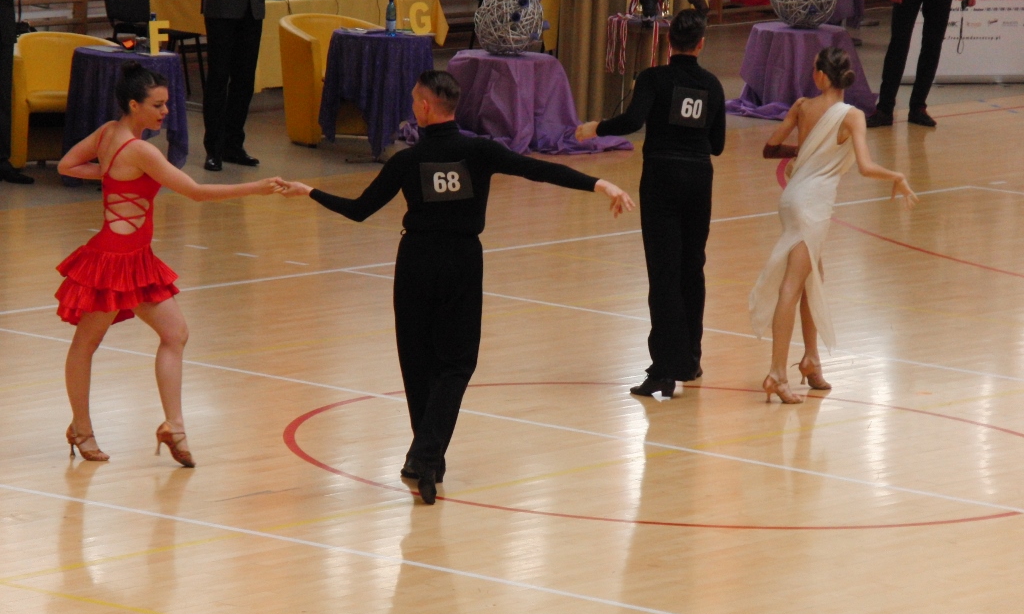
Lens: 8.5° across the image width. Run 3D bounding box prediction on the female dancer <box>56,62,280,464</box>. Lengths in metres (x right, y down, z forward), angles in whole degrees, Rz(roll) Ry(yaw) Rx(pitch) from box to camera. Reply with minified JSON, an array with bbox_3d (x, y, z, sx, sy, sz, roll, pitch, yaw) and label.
[{"bbox_3d":[-1.468,-0.189,29.150,0.780,1.690,0.640,-5,11,-42],"label":"female dancer"}]

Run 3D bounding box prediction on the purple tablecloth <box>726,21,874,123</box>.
[{"bbox_3d":[1.895,-1.565,44.720,0.980,0.520,0.900,3,8,0],"label":"purple tablecloth"}]

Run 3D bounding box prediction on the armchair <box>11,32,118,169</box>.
[{"bbox_3d":[-2.592,-1.212,39.792,0.730,0.720,0.670,0,9,-15],"label":"armchair"}]

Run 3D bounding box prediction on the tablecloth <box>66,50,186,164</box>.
[{"bbox_3d":[-2.188,-1.080,38.801,0.740,0.710,0.720,3,8,0],"label":"tablecloth"}]

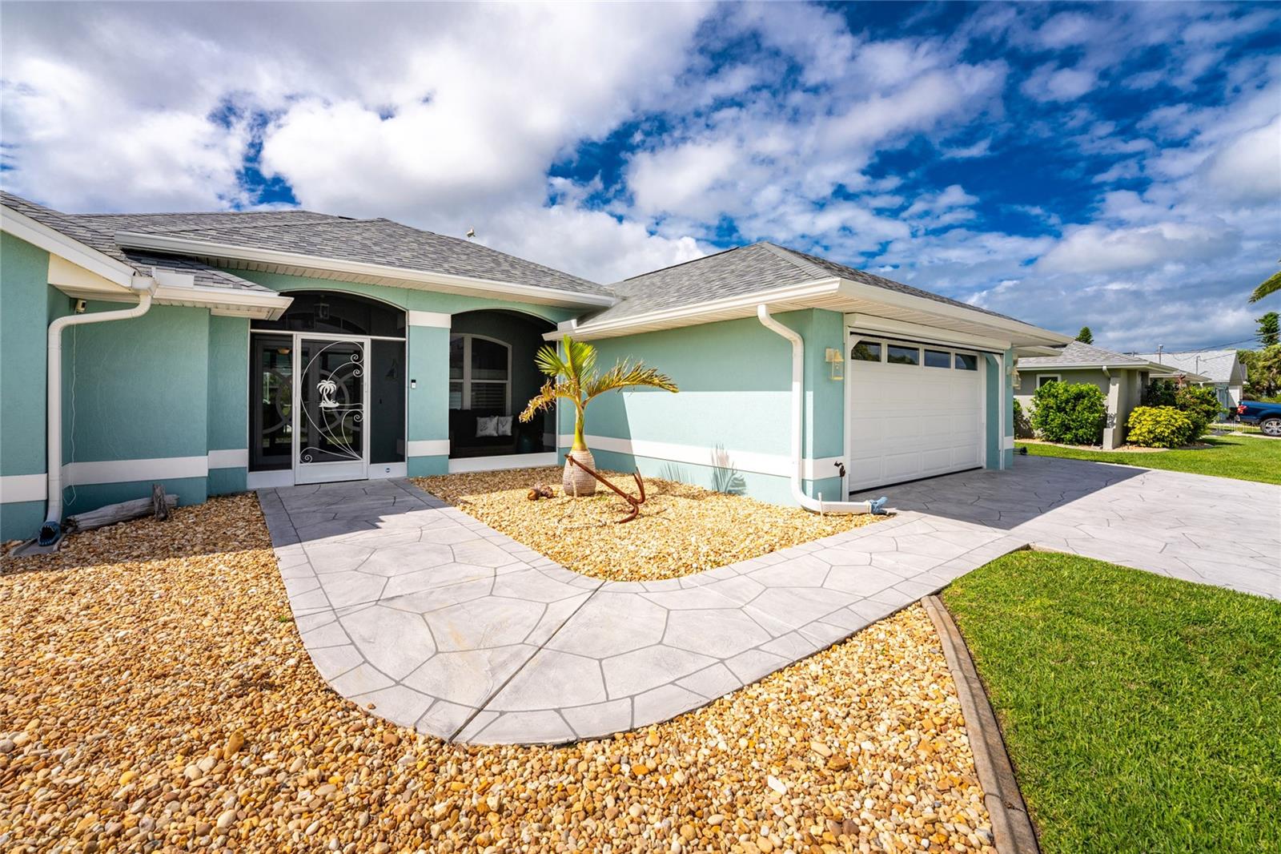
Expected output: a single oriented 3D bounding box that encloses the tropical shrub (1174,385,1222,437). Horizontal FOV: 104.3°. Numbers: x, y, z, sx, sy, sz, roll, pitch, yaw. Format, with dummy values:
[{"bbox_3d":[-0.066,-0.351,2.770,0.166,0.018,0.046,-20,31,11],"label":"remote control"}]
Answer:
[{"bbox_3d":[18.677,-0.470,16.700,1.250,1.850,1.250,-2,3,-36],"label":"tropical shrub"}]

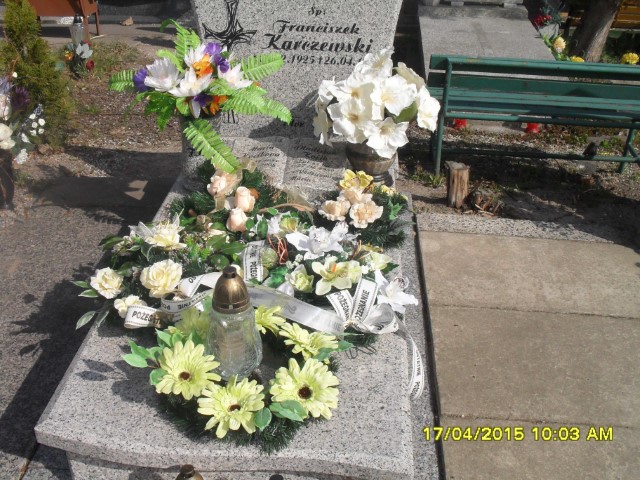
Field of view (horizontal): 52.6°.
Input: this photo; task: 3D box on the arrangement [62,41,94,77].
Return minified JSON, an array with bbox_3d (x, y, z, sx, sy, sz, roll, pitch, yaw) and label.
[{"bbox_3d":[-1.922,-1.441,5.150,0.260,0.275,0.240,-9,31,-18],"label":"arrangement"}]

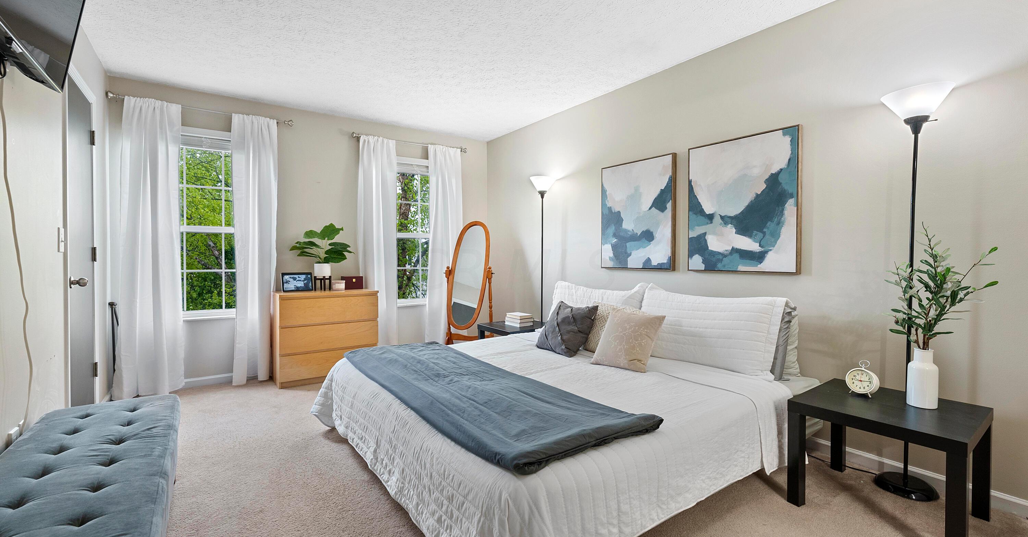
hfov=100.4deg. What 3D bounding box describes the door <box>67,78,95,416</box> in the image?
[{"bbox_3d":[-2.475,-0.006,2.424,0.043,2.030,0.670,-1,2,-35],"label":"door"}]

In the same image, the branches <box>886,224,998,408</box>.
[{"bbox_3d":[1.822,0.199,1.827,0.360,0.765,0.330,-1,2,-35],"label":"branches"}]

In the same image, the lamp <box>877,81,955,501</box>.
[{"bbox_3d":[1.841,0.114,1.985,0.260,1.830,0.260,-2,2,-36],"label":"lamp"}]

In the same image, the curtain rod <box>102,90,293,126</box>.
[{"bbox_3d":[-2.514,-1.302,3.543,1.245,0.066,0.090,-2,2,-36],"label":"curtain rod"}]

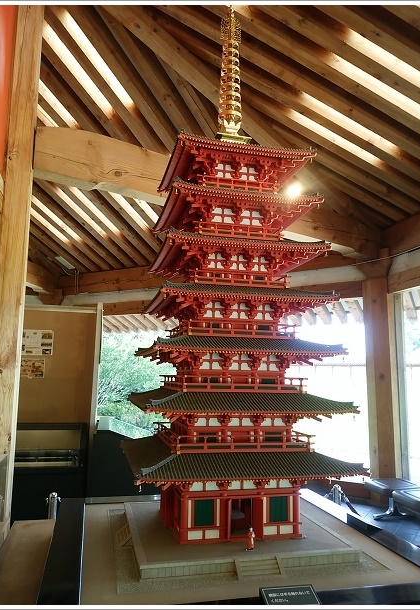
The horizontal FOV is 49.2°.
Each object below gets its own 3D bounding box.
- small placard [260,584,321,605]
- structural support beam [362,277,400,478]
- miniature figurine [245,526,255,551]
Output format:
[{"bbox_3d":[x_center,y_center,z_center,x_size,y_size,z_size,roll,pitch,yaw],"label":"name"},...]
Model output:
[{"bbox_3d":[0.285,1.050,1.619,0.199,0.025,0.105,2,17,-11],"label":"small placard"},{"bbox_3d":[2.170,1.036,5.861,0.210,2.754,0.210,2,-8,-6],"label":"structural support beam"},{"bbox_3d":[0.179,1.013,1.992,0.036,0.099,0.034,7,-10,-37],"label":"miniature figurine"}]

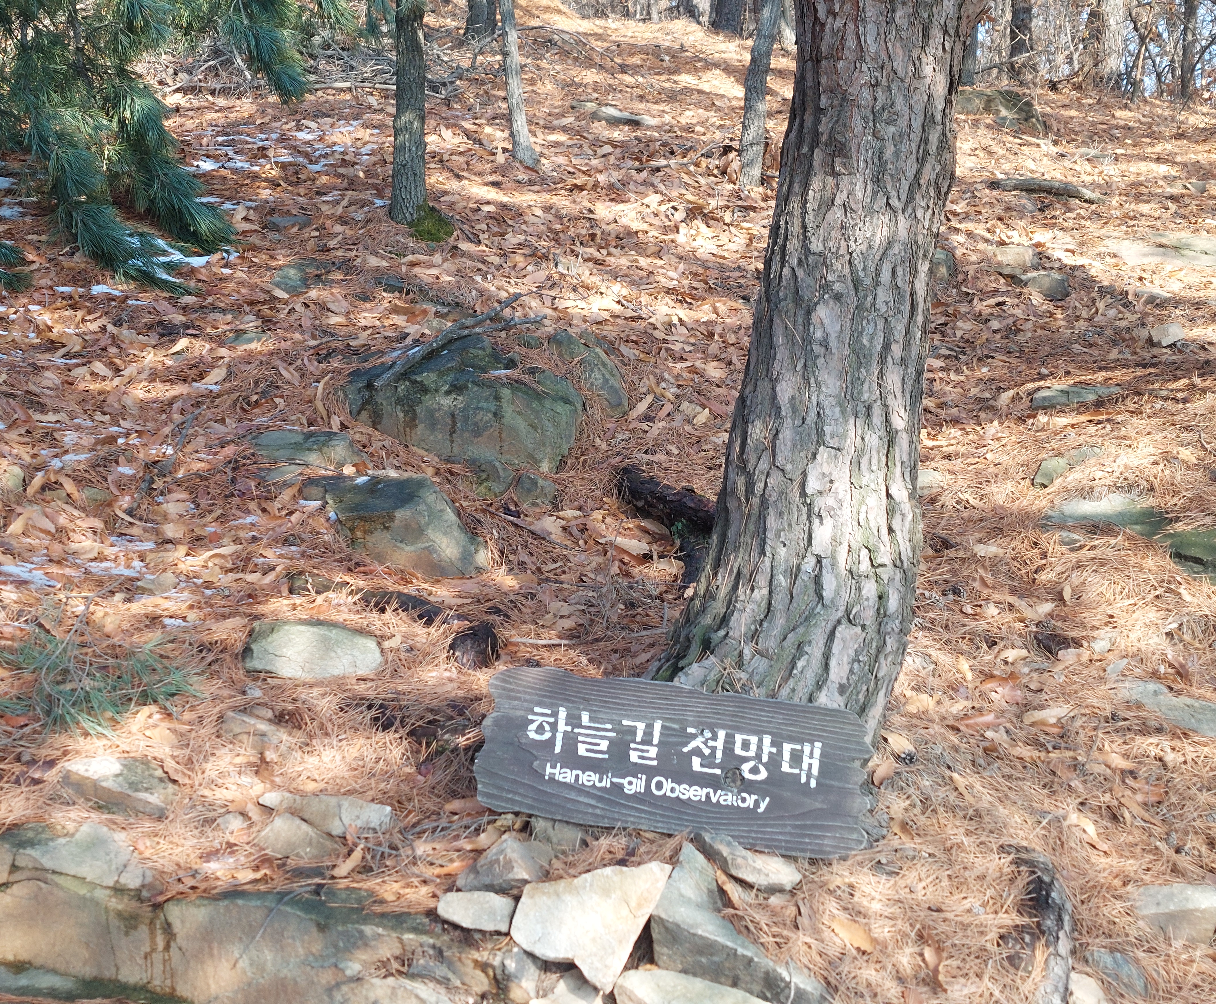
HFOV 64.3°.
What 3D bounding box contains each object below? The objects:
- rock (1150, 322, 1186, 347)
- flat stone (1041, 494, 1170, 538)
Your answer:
[{"bbox_3d":[2.610,-0.783,4.508,0.130,0.100,0.090,3,15,8],"label":"rock"},{"bbox_3d":[1.553,0.037,3.031,0.360,0.075,0.200,5,19,9],"label":"flat stone"}]

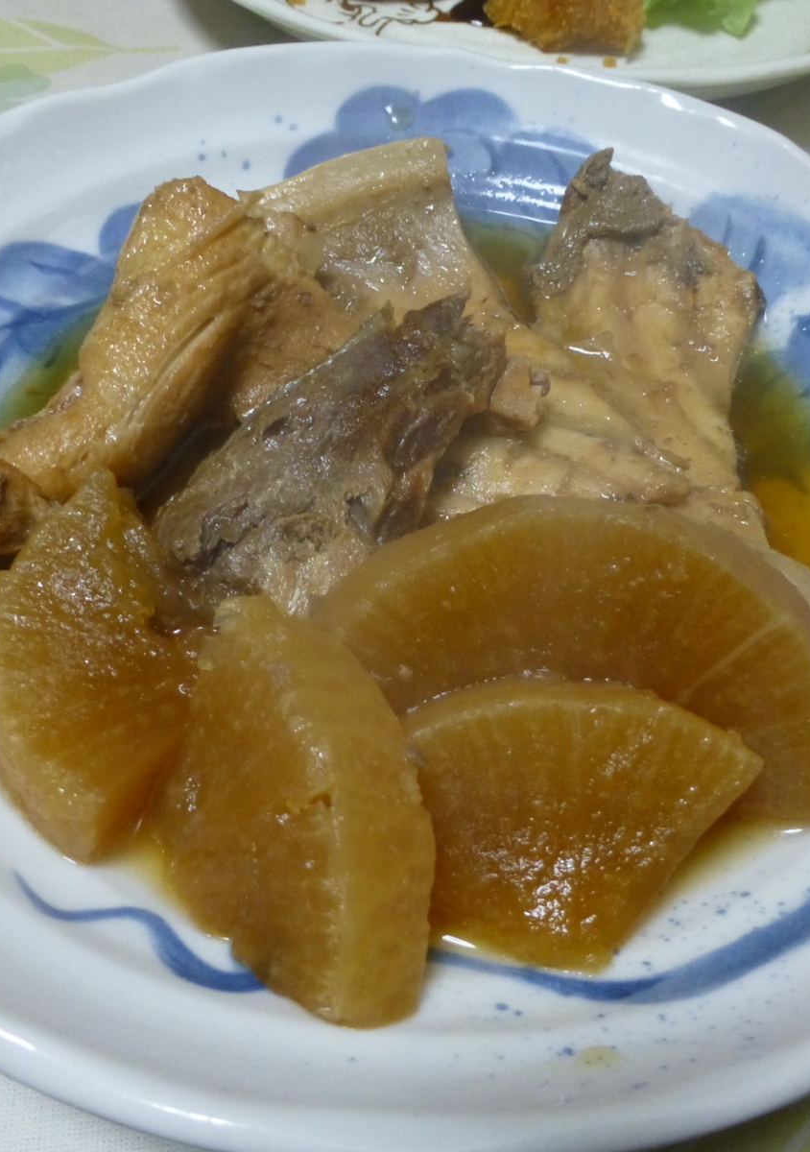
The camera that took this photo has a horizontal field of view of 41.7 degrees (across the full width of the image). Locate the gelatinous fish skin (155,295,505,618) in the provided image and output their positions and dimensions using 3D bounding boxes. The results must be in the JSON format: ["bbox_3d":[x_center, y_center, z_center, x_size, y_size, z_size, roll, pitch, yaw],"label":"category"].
[{"bbox_3d":[-0.009,-0.018,0.191,0.038,0.031,0.068,33,57,20],"label":"gelatinous fish skin"}]

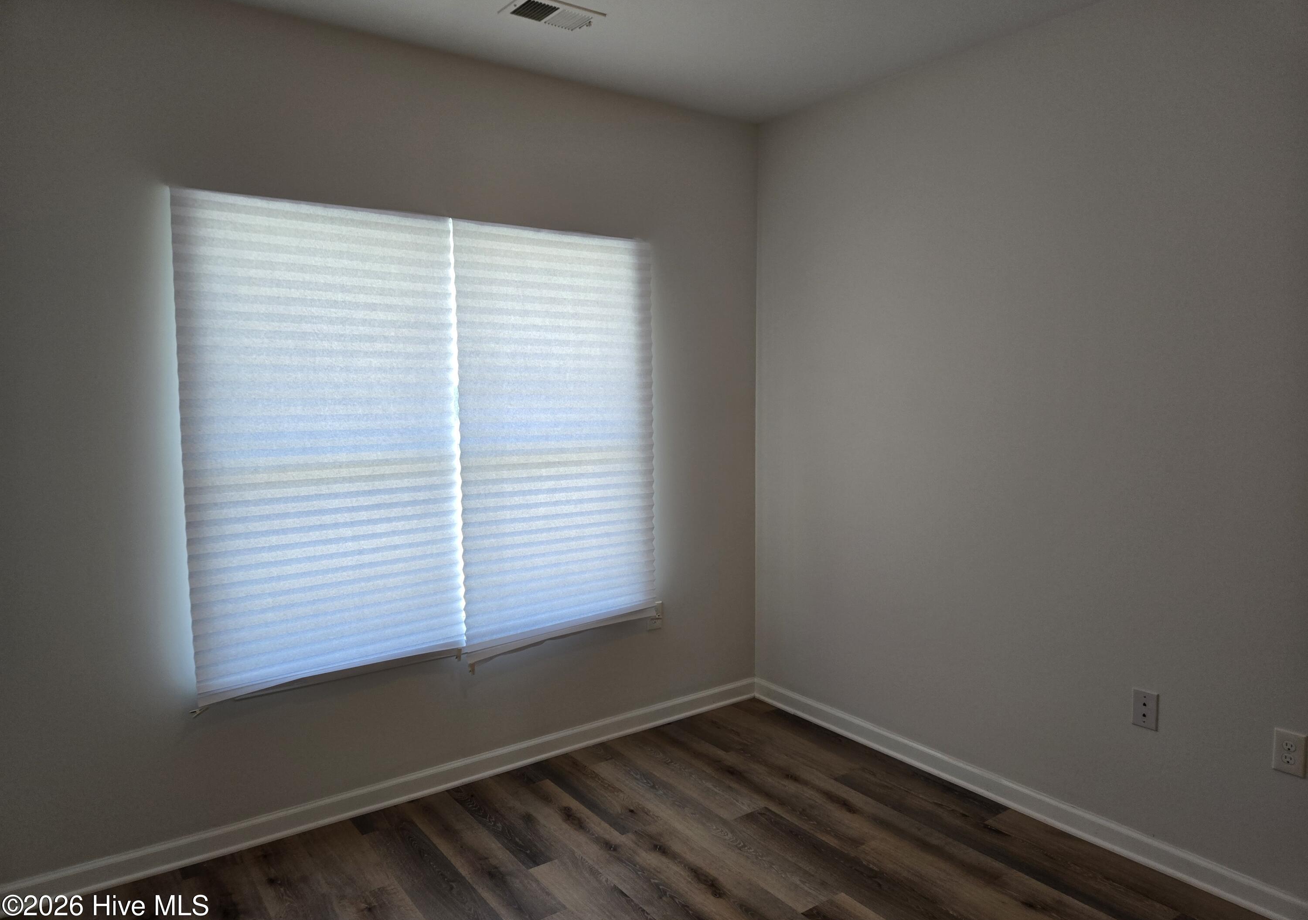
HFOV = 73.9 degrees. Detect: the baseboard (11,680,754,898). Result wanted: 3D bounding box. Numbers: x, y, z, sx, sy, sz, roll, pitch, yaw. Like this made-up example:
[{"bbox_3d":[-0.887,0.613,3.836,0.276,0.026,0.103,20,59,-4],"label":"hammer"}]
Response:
[{"bbox_3d":[-0.727,1.204,3.356,3.030,0.100,0.020,-4,6,-36],"label":"baseboard"}]

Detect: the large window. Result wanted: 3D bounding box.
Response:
[{"bbox_3d":[-0.749,-0.082,3.250,1.798,1.599,0.080,-4,6,-36],"label":"large window"}]

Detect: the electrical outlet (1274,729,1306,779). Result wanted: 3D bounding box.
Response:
[{"bbox_3d":[1.775,0.818,2.427,0.009,0.115,0.071,-4,6,-36],"label":"electrical outlet"}]

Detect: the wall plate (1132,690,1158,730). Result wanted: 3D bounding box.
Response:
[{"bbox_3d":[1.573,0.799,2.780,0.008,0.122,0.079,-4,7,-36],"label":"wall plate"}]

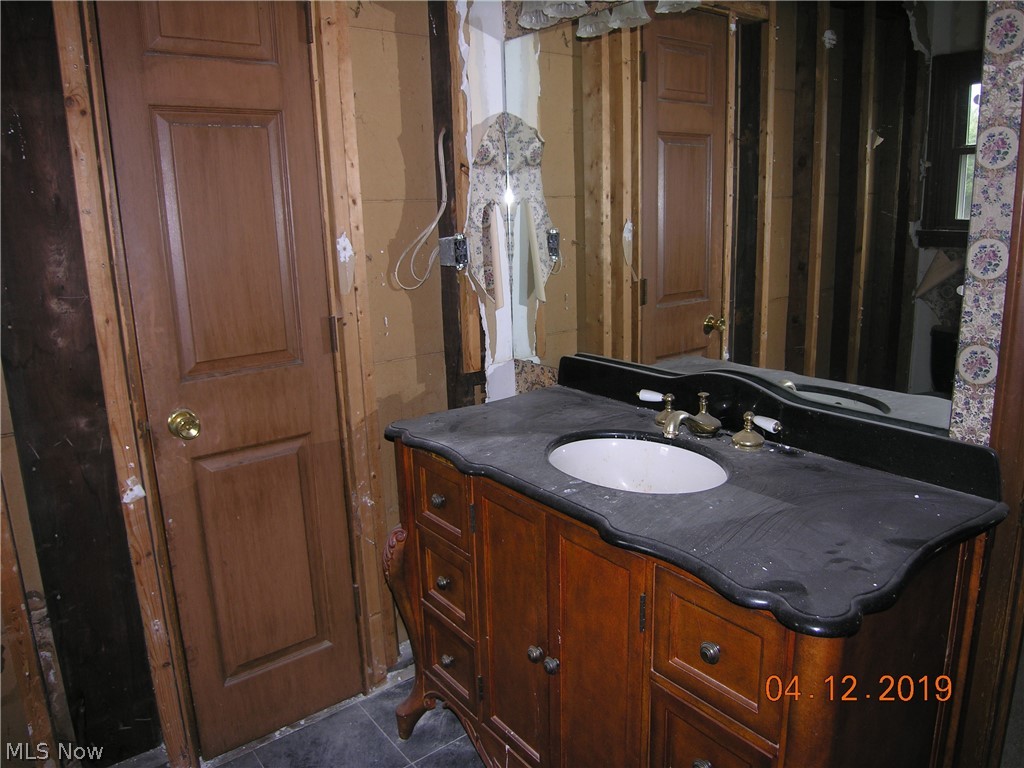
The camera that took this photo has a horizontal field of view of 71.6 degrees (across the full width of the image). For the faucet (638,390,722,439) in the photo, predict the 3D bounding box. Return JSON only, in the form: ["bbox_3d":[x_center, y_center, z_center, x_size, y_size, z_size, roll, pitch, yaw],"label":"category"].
[{"bbox_3d":[0.331,0.057,1.596,0.170,0.090,0.250,-11,15,-35],"label":"faucet"}]

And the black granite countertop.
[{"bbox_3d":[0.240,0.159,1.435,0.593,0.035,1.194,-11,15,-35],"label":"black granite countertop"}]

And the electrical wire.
[{"bbox_3d":[-0.264,-0.498,2.053,0.150,0.456,0.095,-11,15,-35],"label":"electrical wire"}]

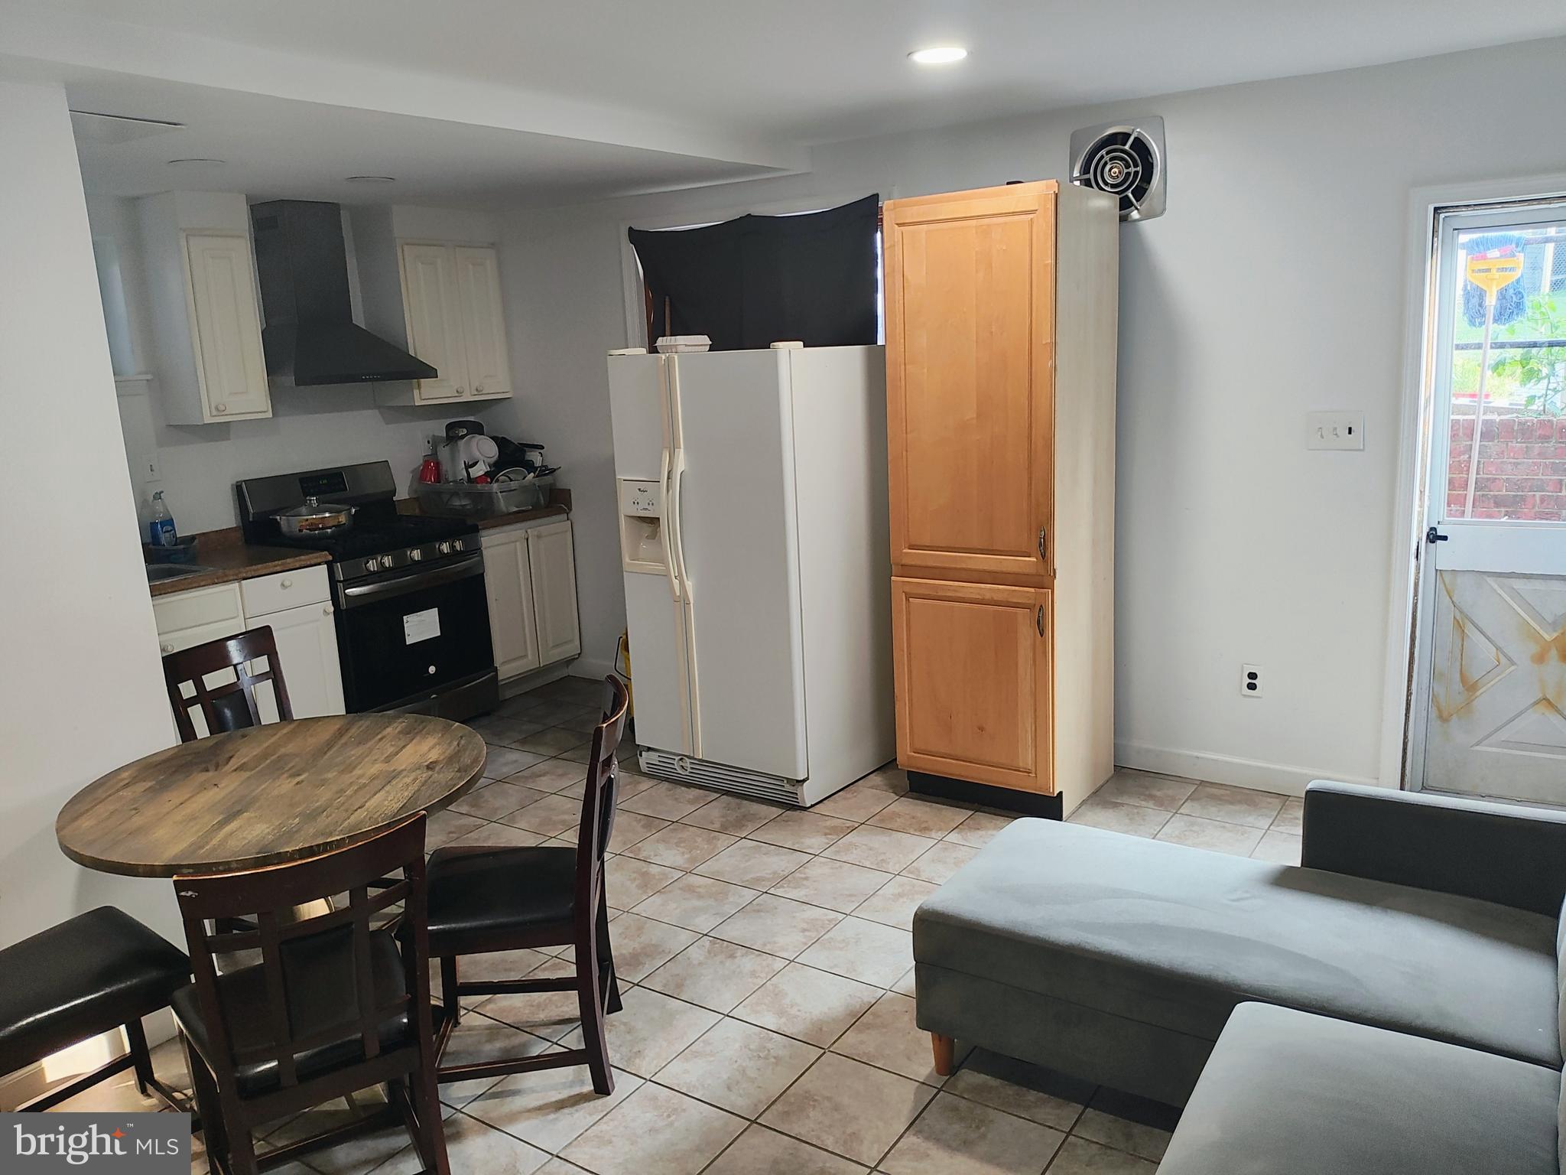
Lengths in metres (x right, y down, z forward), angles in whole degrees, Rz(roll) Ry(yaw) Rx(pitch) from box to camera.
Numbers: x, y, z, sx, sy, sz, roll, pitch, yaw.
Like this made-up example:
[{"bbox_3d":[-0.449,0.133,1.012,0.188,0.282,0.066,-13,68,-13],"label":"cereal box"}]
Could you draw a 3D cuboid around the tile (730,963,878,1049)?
[{"bbox_3d":[0.067,1.074,2.912,0.300,0.010,0.300,5,13,34],"label":"tile"}]

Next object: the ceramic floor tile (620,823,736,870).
[{"bbox_3d":[-0.355,0.912,3.955,0.302,0.012,0.302,5,14,33],"label":"ceramic floor tile"}]

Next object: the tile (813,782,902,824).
[{"bbox_3d":[0.244,0.809,4.239,0.300,0.010,0.300,5,13,34],"label":"tile"}]

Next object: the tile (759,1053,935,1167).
[{"bbox_3d":[0.150,1.180,2.566,0.302,0.012,0.302,5,14,33],"label":"tile"}]

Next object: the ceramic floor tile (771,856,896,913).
[{"bbox_3d":[0.159,0.941,3.579,0.300,0.010,0.300,5,13,34],"label":"ceramic floor tile"}]

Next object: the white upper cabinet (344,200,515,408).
[{"bbox_3d":[-1.754,-1.403,5.707,0.317,0.929,0.634,5,14,33],"label":"white upper cabinet"}]

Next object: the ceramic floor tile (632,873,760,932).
[{"bbox_3d":[-0.267,0.983,3.511,0.303,0.010,0.303,5,13,33],"label":"ceramic floor tile"}]

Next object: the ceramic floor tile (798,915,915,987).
[{"bbox_3d":[0.241,1.039,3.219,0.302,0.012,0.302,5,14,33],"label":"ceramic floor tile"}]

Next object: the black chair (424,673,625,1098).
[{"bbox_3d":[-0.594,0.698,2.650,0.535,0.890,0.430,-4,11,-4],"label":"black chair"}]

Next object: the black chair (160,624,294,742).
[{"bbox_3d":[-1.430,0.616,3.352,0.530,0.910,0.440,4,13,27],"label":"black chair"}]

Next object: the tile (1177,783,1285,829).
[{"bbox_3d":[1.610,0.789,4.049,0.303,0.010,0.303,5,13,35],"label":"tile"}]

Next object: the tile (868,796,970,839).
[{"bbox_3d":[0.501,0.841,4.109,0.302,0.012,0.302,5,14,33],"label":"tile"}]

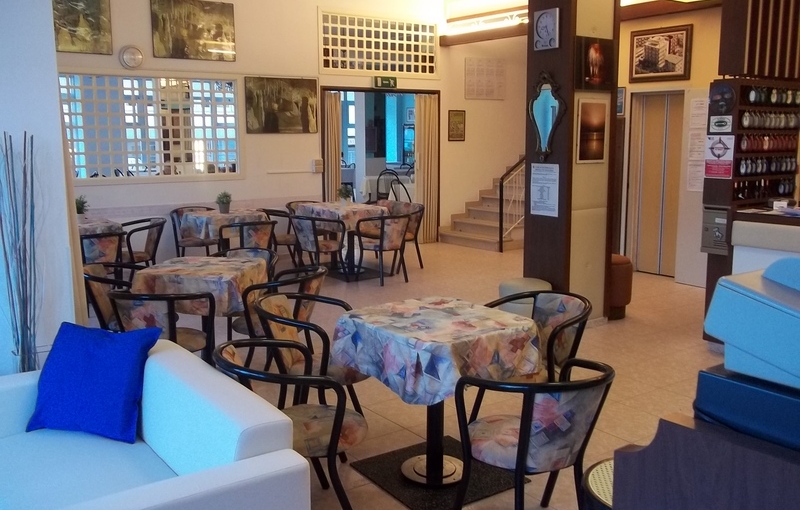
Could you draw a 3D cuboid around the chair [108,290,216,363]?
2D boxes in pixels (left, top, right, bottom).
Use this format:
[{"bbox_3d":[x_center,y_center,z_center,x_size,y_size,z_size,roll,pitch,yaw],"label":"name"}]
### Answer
[{"bbox_3d":[-1.337,0.525,4.153,0.540,0.733,0.520,0,9,6],"label":"chair"}]

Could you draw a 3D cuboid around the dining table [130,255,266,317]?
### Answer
[{"bbox_3d":[-1.240,0.429,4.703,0.680,0.725,0.680,1,9,6],"label":"dining table"}]

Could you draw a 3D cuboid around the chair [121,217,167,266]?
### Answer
[{"bbox_3d":[-2.573,0.016,7.394,0.520,0.733,0.540,-7,11,-33],"label":"chair"}]

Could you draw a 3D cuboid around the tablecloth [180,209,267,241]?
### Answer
[{"bbox_3d":[-1.903,-0.094,8.153,0.700,0.735,0.700,-7,11,-36],"label":"tablecloth"}]

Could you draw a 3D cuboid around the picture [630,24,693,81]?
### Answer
[{"bbox_3d":[2.771,-2.130,7.882,0.040,0.560,0.745,-7,12,-37],"label":"picture"}]

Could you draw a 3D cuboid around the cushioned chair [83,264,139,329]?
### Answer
[{"bbox_3d":[-1.764,0.424,4.833,0.575,0.740,0.535,-1,9,-2],"label":"cushioned chair"}]

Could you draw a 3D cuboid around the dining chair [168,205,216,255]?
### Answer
[{"bbox_3d":[-2.330,-0.146,8.427,0.560,0.750,0.570,-3,10,-21],"label":"dining chair"}]

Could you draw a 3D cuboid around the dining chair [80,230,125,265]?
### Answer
[{"bbox_3d":[-2.663,0.148,6.579,0.540,0.733,0.520,-7,11,-37],"label":"dining chair"}]

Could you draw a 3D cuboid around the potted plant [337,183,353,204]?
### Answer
[{"bbox_3d":[-0.672,-0.744,8.950,0.175,0.245,0.175,-1,9,0],"label":"potted plant"}]

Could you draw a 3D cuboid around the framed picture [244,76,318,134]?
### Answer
[{"bbox_3d":[-1.385,-1.772,8.806,0.982,0.636,0.030,-8,12,-40],"label":"framed picture"}]

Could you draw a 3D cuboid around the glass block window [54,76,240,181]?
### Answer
[{"bbox_3d":[-2.828,-1.449,8.412,2.100,1.150,0.070,-7,11,-34],"label":"glass block window"}]

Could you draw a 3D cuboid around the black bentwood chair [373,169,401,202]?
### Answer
[{"bbox_3d":[-0.210,-1.073,13.499,0.420,0.900,0.480,-1,9,-1],"label":"black bentwood chair"}]

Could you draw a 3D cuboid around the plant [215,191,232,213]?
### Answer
[{"bbox_3d":[-1.881,-0.561,7.960,0.175,0.235,0.175,0,9,0],"label":"plant"}]

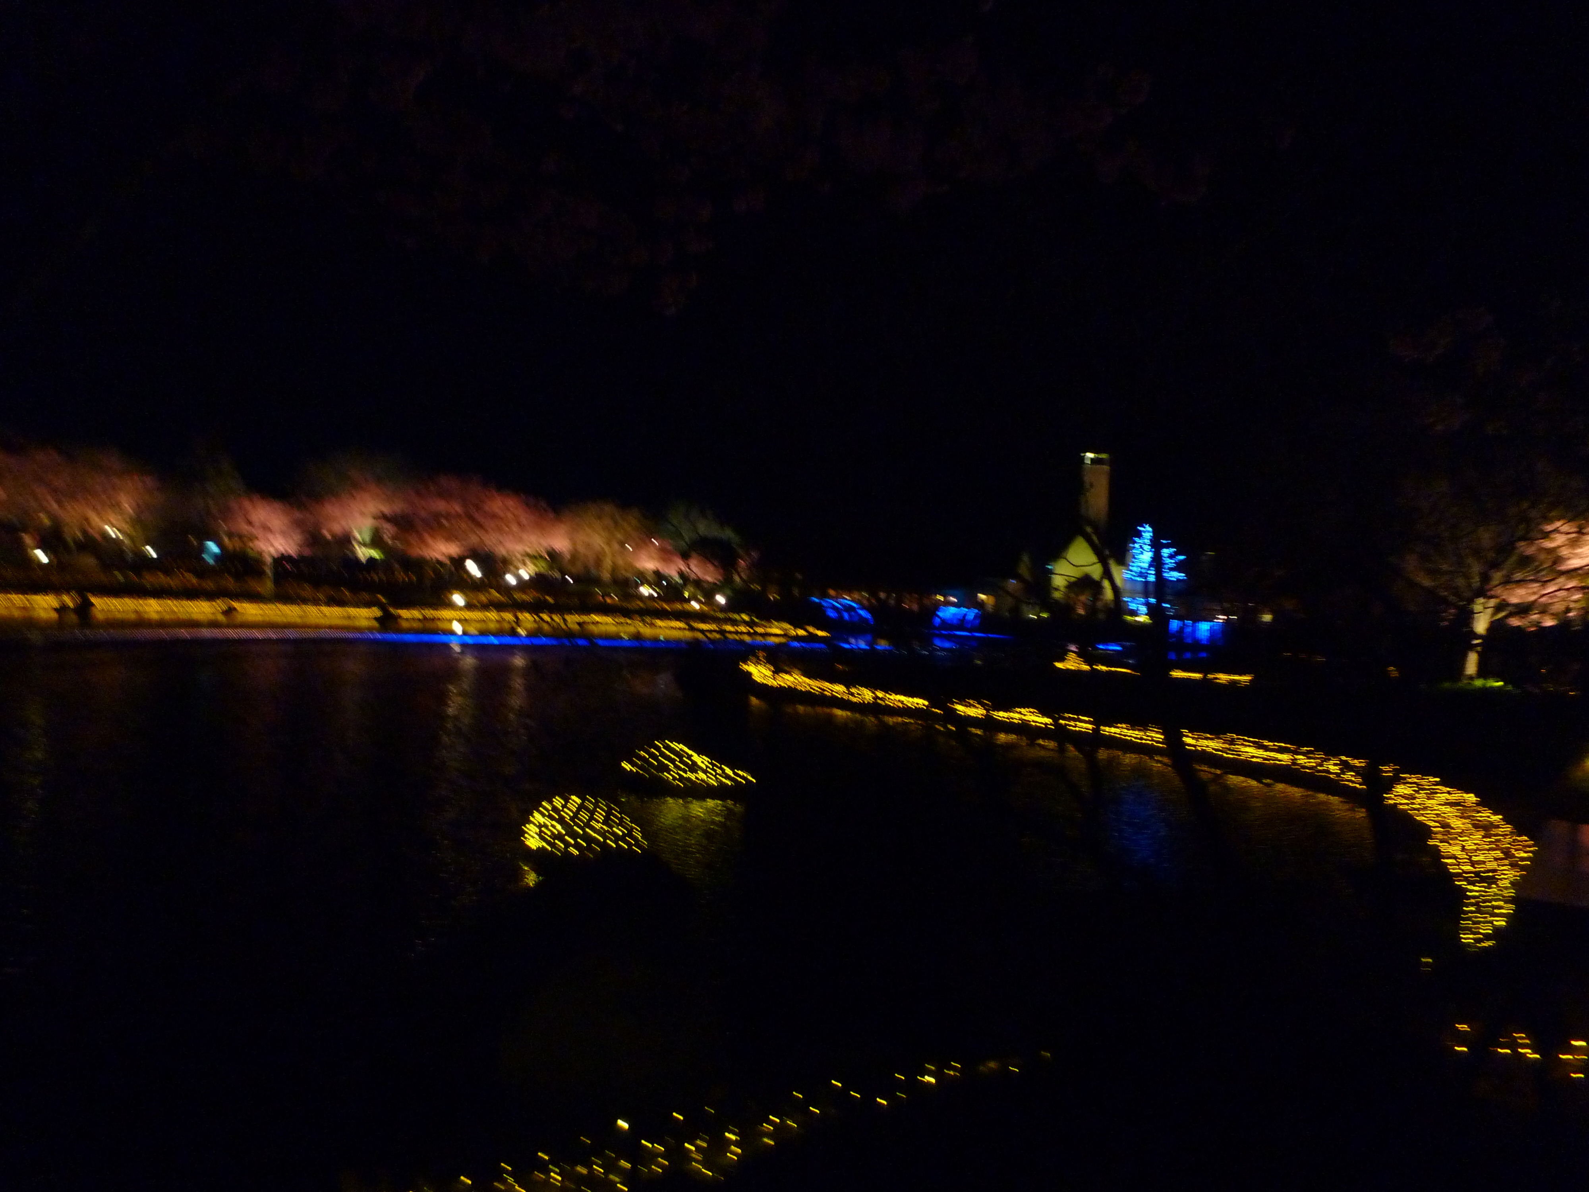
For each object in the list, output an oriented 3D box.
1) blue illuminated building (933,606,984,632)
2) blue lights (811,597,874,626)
[{"bbox_3d":[13.038,1.791,92.000,4.080,2.090,3.200,1,0,8],"label":"blue illuminated building"},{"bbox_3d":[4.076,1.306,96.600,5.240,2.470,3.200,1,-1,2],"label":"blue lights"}]

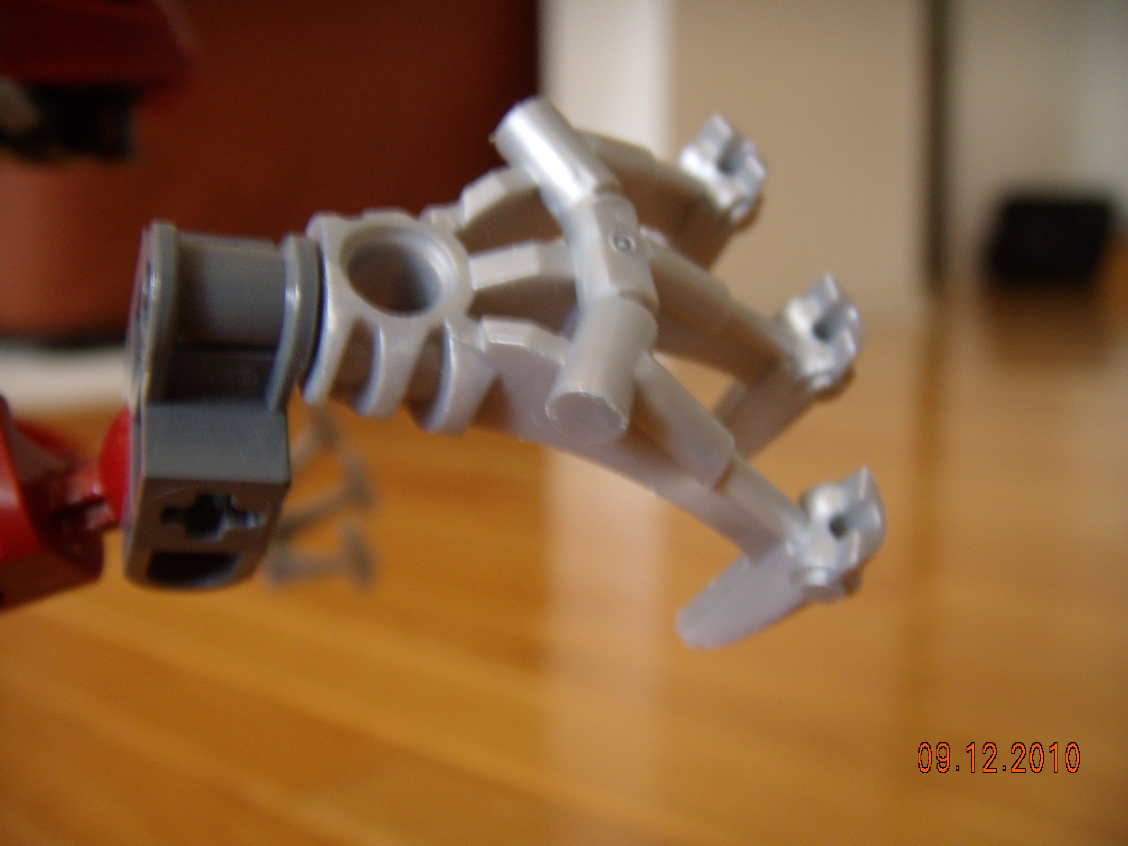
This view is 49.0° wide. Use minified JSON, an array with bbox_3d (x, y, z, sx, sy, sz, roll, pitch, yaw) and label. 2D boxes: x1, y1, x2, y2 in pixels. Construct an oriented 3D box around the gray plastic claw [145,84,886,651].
[{"bbox_3d":[-0.003,-0.004,0.070,0.041,0.031,0.022,3,-36,-21],"label":"gray plastic claw"}]

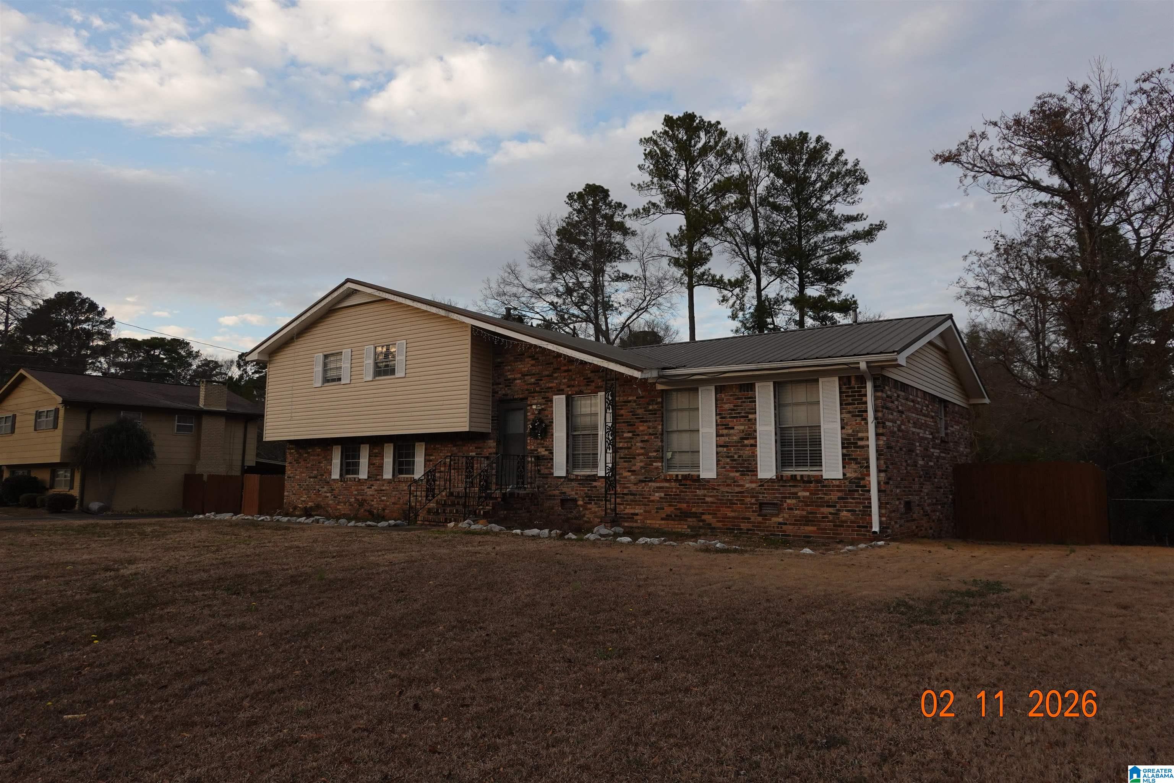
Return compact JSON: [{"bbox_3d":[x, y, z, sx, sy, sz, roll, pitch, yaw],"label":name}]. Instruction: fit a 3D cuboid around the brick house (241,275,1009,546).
[{"bbox_3d":[0.824,0.411,22.446,17.980,6.250,11.950,-4,-7,35],"label":"brick house"}]

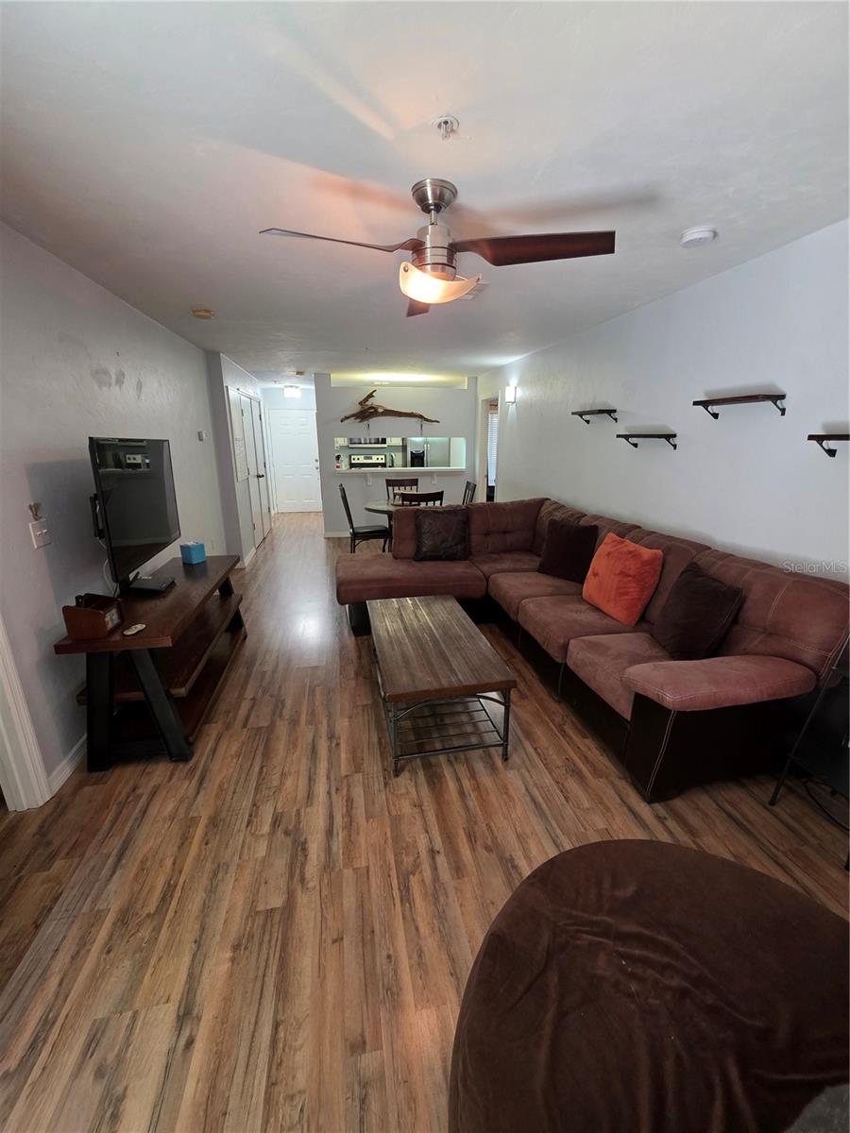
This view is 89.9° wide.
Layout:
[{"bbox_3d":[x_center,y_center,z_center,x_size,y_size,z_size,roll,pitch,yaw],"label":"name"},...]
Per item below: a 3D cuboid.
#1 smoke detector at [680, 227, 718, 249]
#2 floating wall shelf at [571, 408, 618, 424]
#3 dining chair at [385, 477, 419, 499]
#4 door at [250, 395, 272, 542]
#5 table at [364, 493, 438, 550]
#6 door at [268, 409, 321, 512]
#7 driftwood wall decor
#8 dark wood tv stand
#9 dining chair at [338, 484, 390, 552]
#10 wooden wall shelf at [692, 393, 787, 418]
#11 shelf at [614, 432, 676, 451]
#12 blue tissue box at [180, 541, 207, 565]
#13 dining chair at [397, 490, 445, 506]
[{"bbox_3d":[1.245,-1.494,1.937,0.139,0.038,0.139,-2,17,-11],"label":"smoke detector"},{"bbox_3d":[1.389,-1.232,3.520,0.155,0.105,0.415,-3,17,-11],"label":"floating wall shelf"},{"bbox_3d":[-0.254,-0.641,5.698,0.450,0.985,0.530,-3,17,-11],"label":"dining chair"},{"bbox_3d":[-2.612,-1.545,6.857,0.045,2.040,0.750,-3,17,-11],"label":"door"},{"bbox_3d":[-0.196,-0.389,5.276,1.080,0.755,1.080,-3,17,-11],"label":"table"},{"bbox_3d":[-2.659,-2.164,8.856,0.910,2.040,0.050,-2,17,-11],"label":"door"},{"bbox_3d":[-0.498,-2.375,6.344,1.490,0.460,0.200,-2,17,-11],"label":"driftwood wall decor"},{"bbox_3d":[-1.471,0.442,2.551,0.460,0.670,1.370,-2,17,-11],"label":"dark wood tv stand"},{"bbox_3d":[-0.697,-0.440,5.010,0.560,0.990,0.460,-2,17,-11],"label":"dining chair"},{"bbox_3d":[1.626,-0.832,2.231,0.150,0.103,0.405,-3,17,-11],"label":"wooden wall shelf"},{"bbox_3d":[1.507,-0.856,2.924,0.150,0.105,0.410,-3,17,-11],"label":"shelf"},{"bbox_3d":[-1.665,-0.093,3.062,0.110,0.130,0.110,8,19,23],"label":"blue tissue box"},{"bbox_3d":[-0.108,-0.338,4.695,0.460,0.990,0.560,-5,17,-19],"label":"dining chair"}]

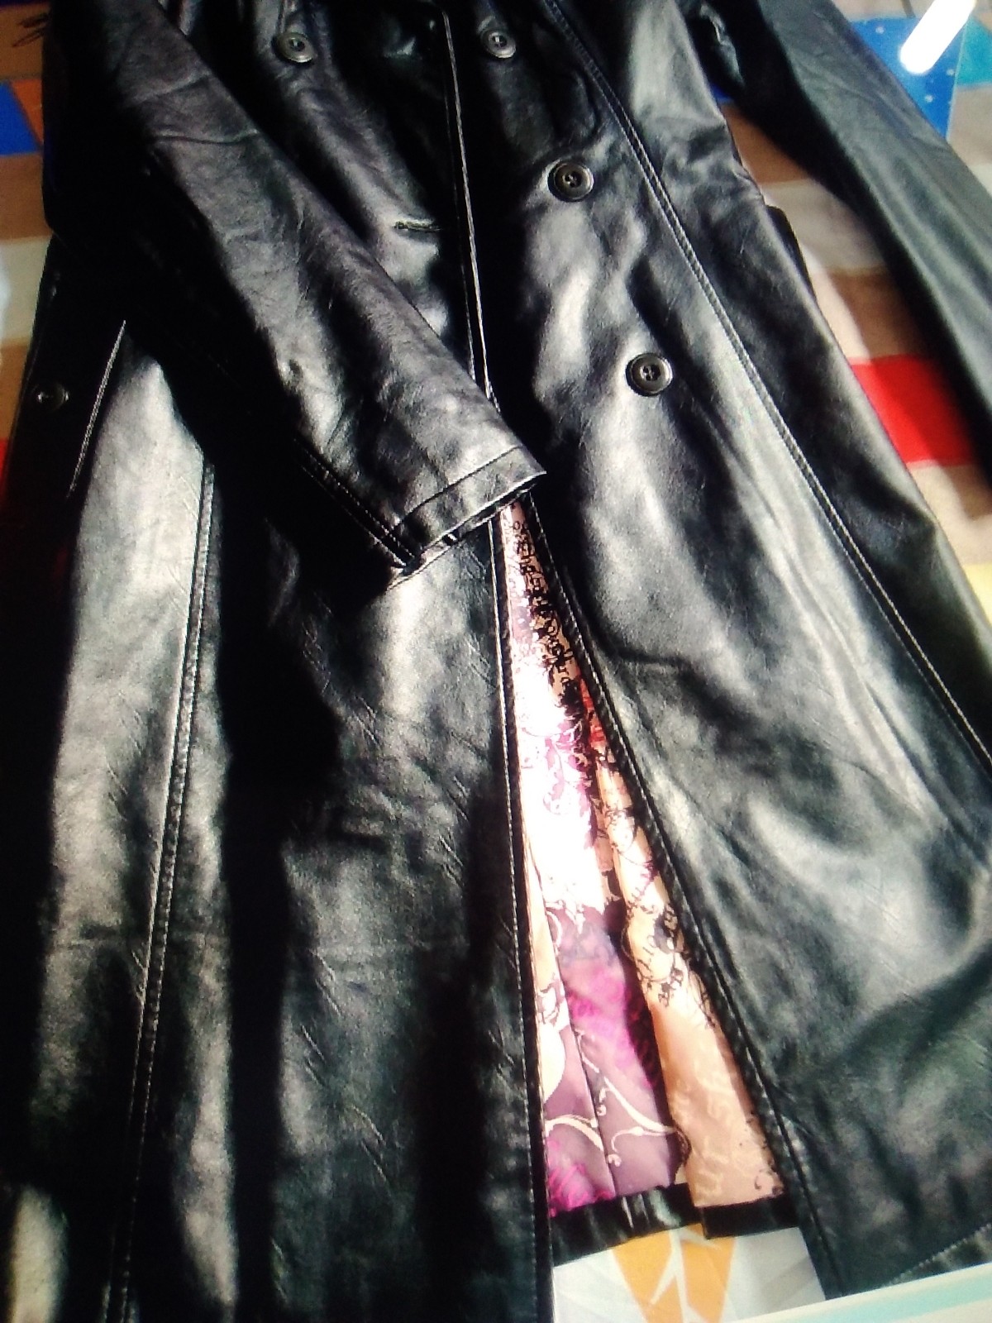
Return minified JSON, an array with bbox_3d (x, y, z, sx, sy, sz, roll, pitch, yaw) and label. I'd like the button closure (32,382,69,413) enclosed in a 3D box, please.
[{"bbox_3d":[-0.299,-0.177,0.745,0.026,0.005,0.026,0,69,-5],"label":"button closure"}]

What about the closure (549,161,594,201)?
[{"bbox_3d":[0.050,-0.312,0.720,0.028,0.005,0.028,0,70,-3],"label":"closure"}]

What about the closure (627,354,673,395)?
[{"bbox_3d":[0.096,-0.178,0.690,0.028,0.005,0.028,0,70,-3],"label":"closure"}]

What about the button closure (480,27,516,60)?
[{"bbox_3d":[0.002,-0.435,0.780,0.028,0.005,0.028,0,77,-23],"label":"button closure"}]

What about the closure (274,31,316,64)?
[{"bbox_3d":[-0.139,-0.426,0.770,0.028,0.005,0.028,0,76,-20],"label":"closure"}]

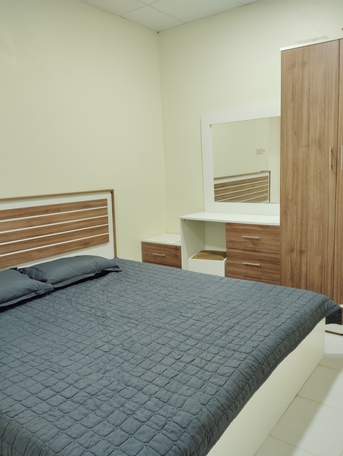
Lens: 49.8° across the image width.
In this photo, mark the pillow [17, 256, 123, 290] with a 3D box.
[{"bbox_3d":[-0.777,0.324,2.907,0.406,0.150,0.694,5,11,37],"label":"pillow"}]

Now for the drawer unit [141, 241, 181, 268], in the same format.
[{"bbox_3d":[0.039,0.381,3.876,0.498,0.504,0.442,5,11,37],"label":"drawer unit"}]

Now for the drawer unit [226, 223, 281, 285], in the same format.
[{"bbox_3d":[0.813,0.307,3.274,0.487,0.751,0.430,5,11,37],"label":"drawer unit"}]

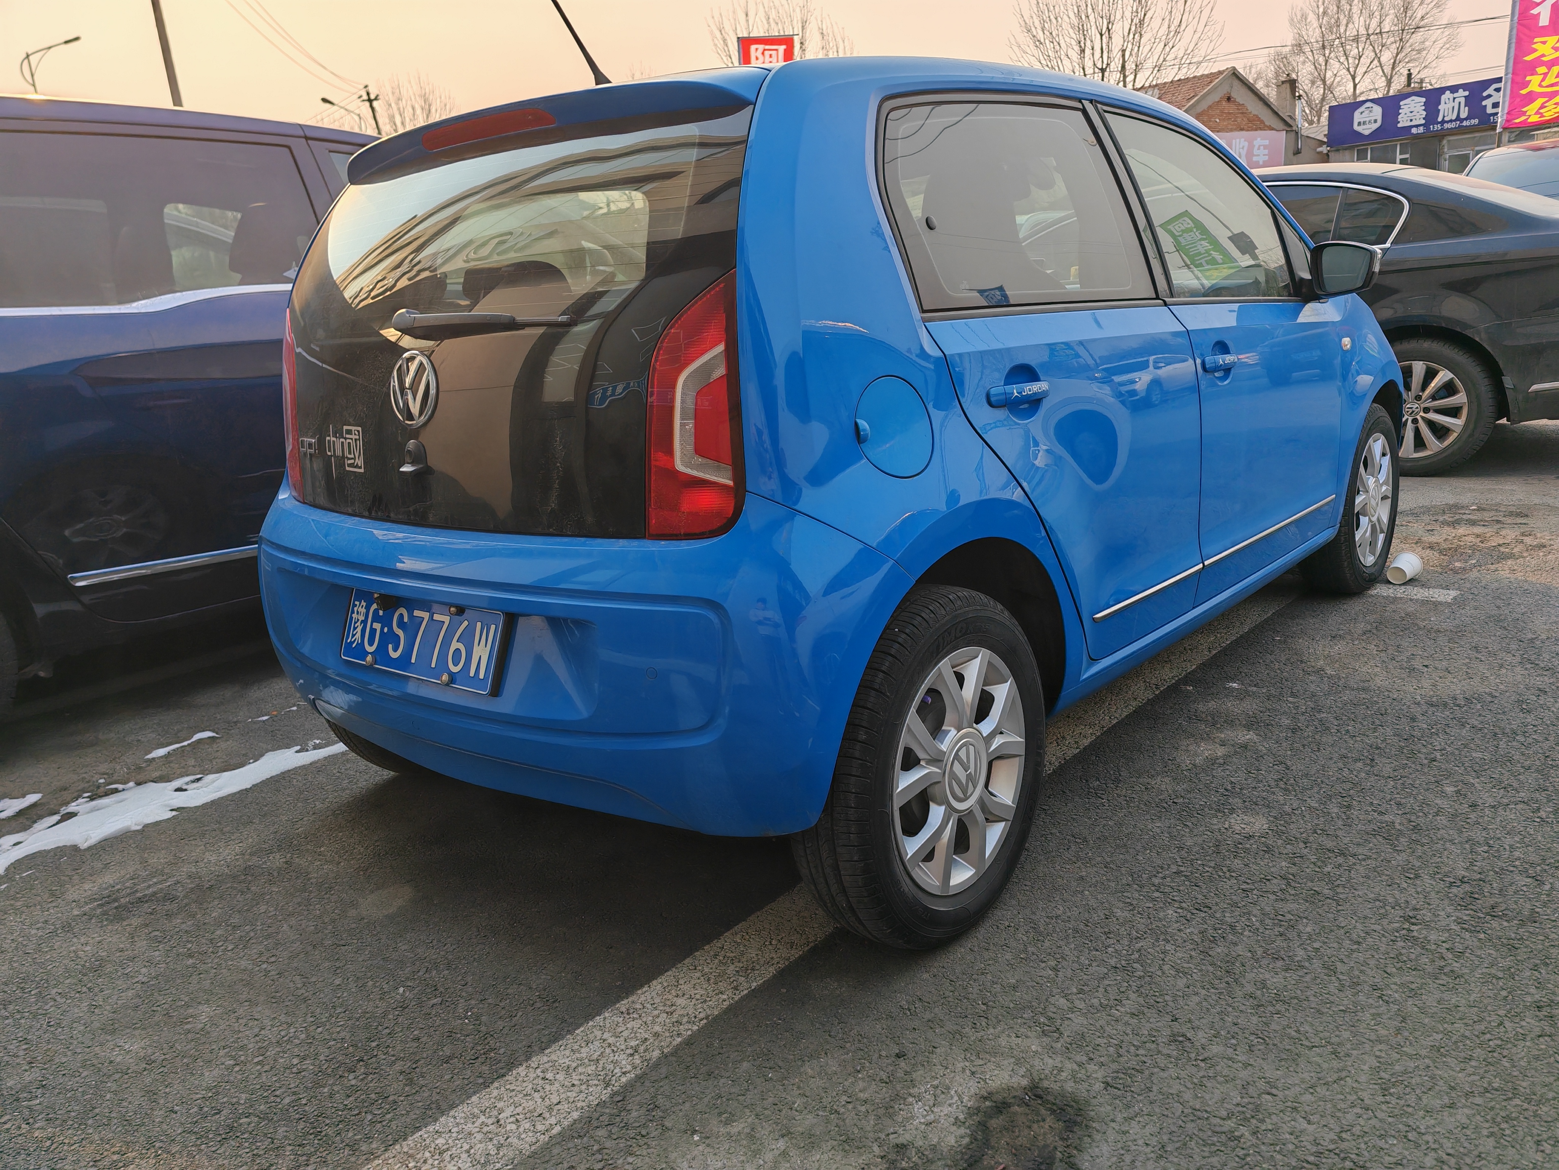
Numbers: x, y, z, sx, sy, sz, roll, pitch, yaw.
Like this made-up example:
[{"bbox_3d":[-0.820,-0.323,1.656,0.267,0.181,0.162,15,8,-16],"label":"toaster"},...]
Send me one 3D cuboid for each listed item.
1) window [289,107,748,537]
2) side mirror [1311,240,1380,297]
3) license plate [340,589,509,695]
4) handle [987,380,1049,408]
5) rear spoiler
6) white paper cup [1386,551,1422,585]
[{"bbox_3d":[-0.545,-0.433,2.031,1.240,0.662,0.172,8,4,40],"label":"window"},{"bbox_3d":[1.436,-0.799,2.968,0.175,0.142,0.095,8,19,40],"label":"side mirror"},{"bbox_3d":[-0.627,0.090,2.017,0.440,0.140,0.015,7,-1,38],"label":"license plate"},{"bbox_3d":[0.379,-0.311,1.894,0.042,0.037,0.195,8,19,40],"label":"handle"},{"bbox_3d":[-0.448,-0.817,2.086,1.150,0.110,0.240,8,19,40],"label":"rear spoiler"},{"bbox_3d":[2.026,-0.048,3.802,0.100,0.085,0.085,-25,24,-38],"label":"white paper cup"}]

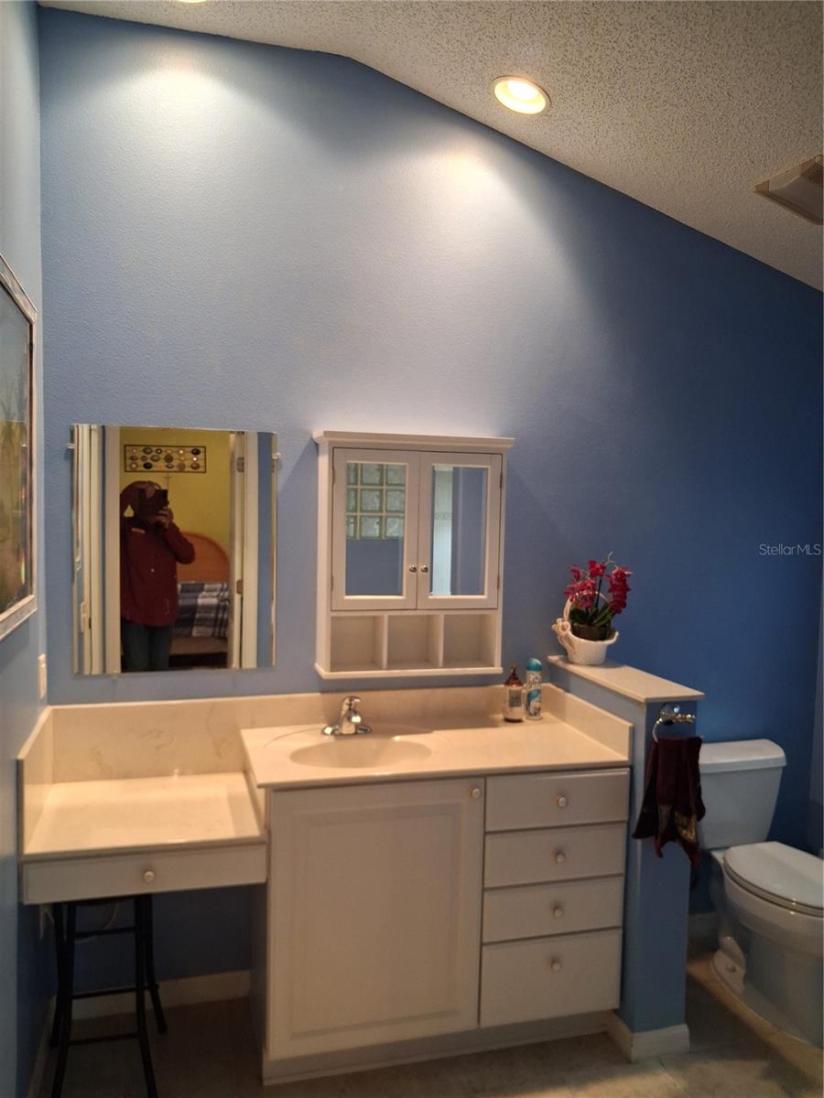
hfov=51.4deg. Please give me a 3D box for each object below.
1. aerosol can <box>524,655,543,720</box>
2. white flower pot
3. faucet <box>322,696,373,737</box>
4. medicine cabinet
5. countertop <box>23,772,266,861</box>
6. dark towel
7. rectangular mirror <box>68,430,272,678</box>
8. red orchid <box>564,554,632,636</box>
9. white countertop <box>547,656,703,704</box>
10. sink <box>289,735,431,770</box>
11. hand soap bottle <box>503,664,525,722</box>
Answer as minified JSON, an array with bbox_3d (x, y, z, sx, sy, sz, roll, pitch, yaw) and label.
[{"bbox_3d":[0.422,0.480,2.954,0.056,0.205,0.056,1,3,0],"label":"aerosol can"},{"bbox_3d":[0.599,0.280,2.943,0.218,0.220,0.175,1,3,5],"label":"white flower pot"},{"bbox_3d":[-0.196,0.528,2.711,0.158,0.117,0.135,0,3,-15],"label":"faucet"},{"bbox_3d":[-0.004,0.019,2.774,0.612,0.756,0.207,0,3,-15],"label":"medicine cabinet"},{"bbox_3d":[-0.743,0.742,2.436,0.590,0.026,0.551,0,4,-16],"label":"countertop"},{"bbox_3d":[0.732,0.713,2.432,0.202,0.361,0.093,0,4,-16],"label":"dark towel"},{"bbox_3d":[-0.731,0.007,2.673,0.606,0.759,0.010,0,4,-16],"label":"rectangular mirror"},{"bbox_3d":[0.638,0.157,2.942,0.220,0.275,0.185,1,3,5],"label":"red orchid"},{"bbox_3d":[0.667,0.409,2.763,0.195,0.015,0.642,0,4,-16],"label":"white countertop"},{"bbox_3d":[-0.153,0.663,2.540,0.414,0.131,0.314,0,4,-16],"label":"sink"},{"bbox_3d":[0.346,0.490,2.913,0.067,0.192,0.067,1,3,-1],"label":"hand soap bottle"}]

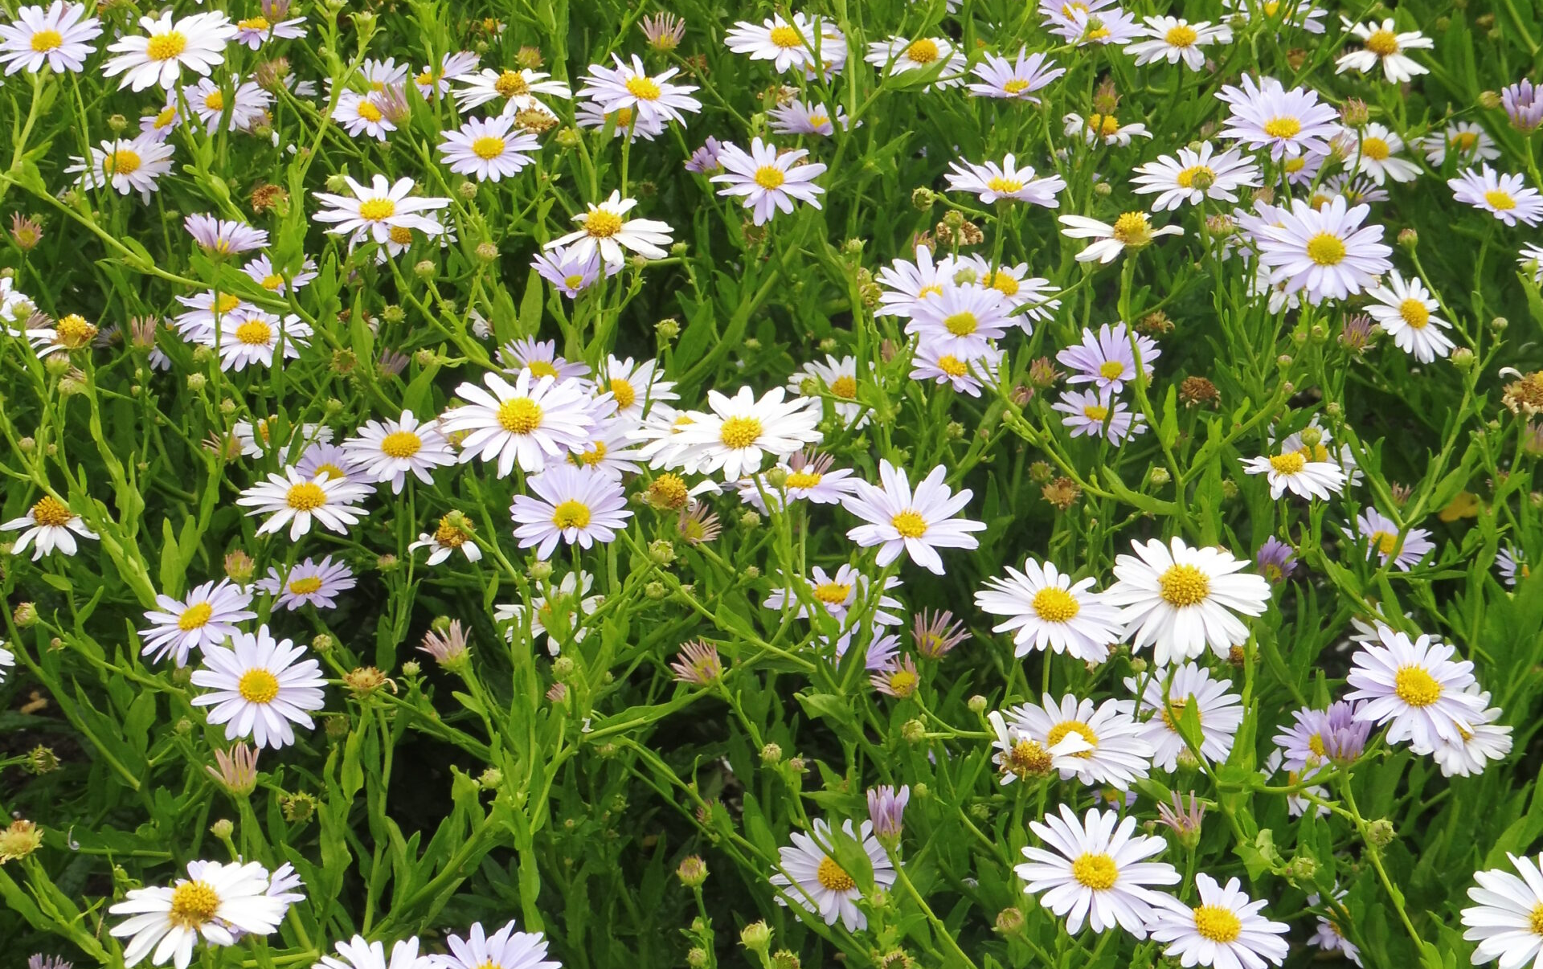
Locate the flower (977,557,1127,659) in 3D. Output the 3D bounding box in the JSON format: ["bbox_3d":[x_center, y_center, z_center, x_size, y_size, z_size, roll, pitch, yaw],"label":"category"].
[{"bbox_3d":[0.081,0.036,0.880,0.043,0.014,0.043,4,45,-4],"label":"flower"}]

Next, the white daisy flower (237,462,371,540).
[{"bbox_3d":[-0.145,0.005,0.940,0.041,0.013,0.041,0,38,-9],"label":"white daisy flower"}]

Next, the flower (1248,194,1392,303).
[{"bbox_3d":[0.179,-0.077,0.980,0.044,0.014,0.044,0,56,10],"label":"flower"}]

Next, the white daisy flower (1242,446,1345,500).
[{"bbox_3d":[0.160,-0.003,0.930,0.033,0.012,0.033,3,31,10],"label":"white daisy flower"}]

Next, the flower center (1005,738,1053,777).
[{"bbox_3d":[0.069,0.073,0.810,0.013,0.008,0.013,-6,34,4],"label":"flower center"}]

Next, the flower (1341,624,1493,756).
[{"bbox_3d":[0.172,0.055,0.810,0.039,0.011,0.039,5,53,-7],"label":"flower"}]

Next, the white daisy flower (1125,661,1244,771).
[{"bbox_3d":[0.117,0.066,0.860,0.036,0.010,0.036,0,54,8],"label":"white daisy flower"}]

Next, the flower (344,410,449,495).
[{"bbox_3d":[-0.123,-0.011,1.000,0.037,0.012,0.037,6,46,-7],"label":"flower"}]

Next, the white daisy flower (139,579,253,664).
[{"bbox_3d":[-0.171,0.041,0.900,0.035,0.010,0.035,-7,40,6],"label":"white daisy flower"}]

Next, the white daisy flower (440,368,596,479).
[{"bbox_3d":[-0.067,-0.016,0.800,0.040,0.011,0.040,0,45,-5],"label":"white daisy flower"}]

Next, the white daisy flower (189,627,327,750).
[{"bbox_3d":[-0.152,0.060,0.895,0.041,0.013,0.041,0,58,-10],"label":"white daisy flower"}]

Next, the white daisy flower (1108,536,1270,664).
[{"bbox_3d":[0.107,0.030,0.775,0.041,0.012,0.041,0,50,8],"label":"white daisy flower"}]

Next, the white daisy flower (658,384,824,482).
[{"bbox_3d":[-0.007,-0.015,0.900,0.045,0.015,0.045,0,43,0],"label":"white daisy flower"}]

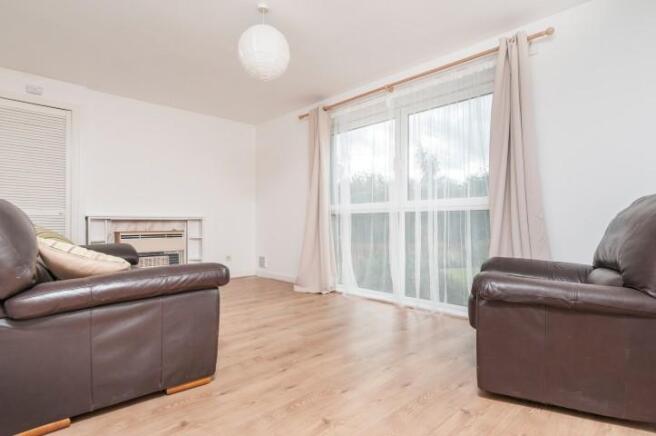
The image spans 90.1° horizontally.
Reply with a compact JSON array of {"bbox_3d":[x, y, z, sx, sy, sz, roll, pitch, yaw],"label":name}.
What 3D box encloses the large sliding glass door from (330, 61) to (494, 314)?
[{"bbox_3d":[0.689,-0.197,3.333,0.110,2.180,1.980,0,0,-45],"label":"large sliding glass door"}]

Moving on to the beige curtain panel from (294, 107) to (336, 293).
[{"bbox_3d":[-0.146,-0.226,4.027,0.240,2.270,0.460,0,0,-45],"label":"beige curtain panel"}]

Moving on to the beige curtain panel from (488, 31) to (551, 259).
[{"bbox_3d":[1.452,-0.249,2.471,0.200,2.290,0.460,0,0,-45],"label":"beige curtain panel"}]

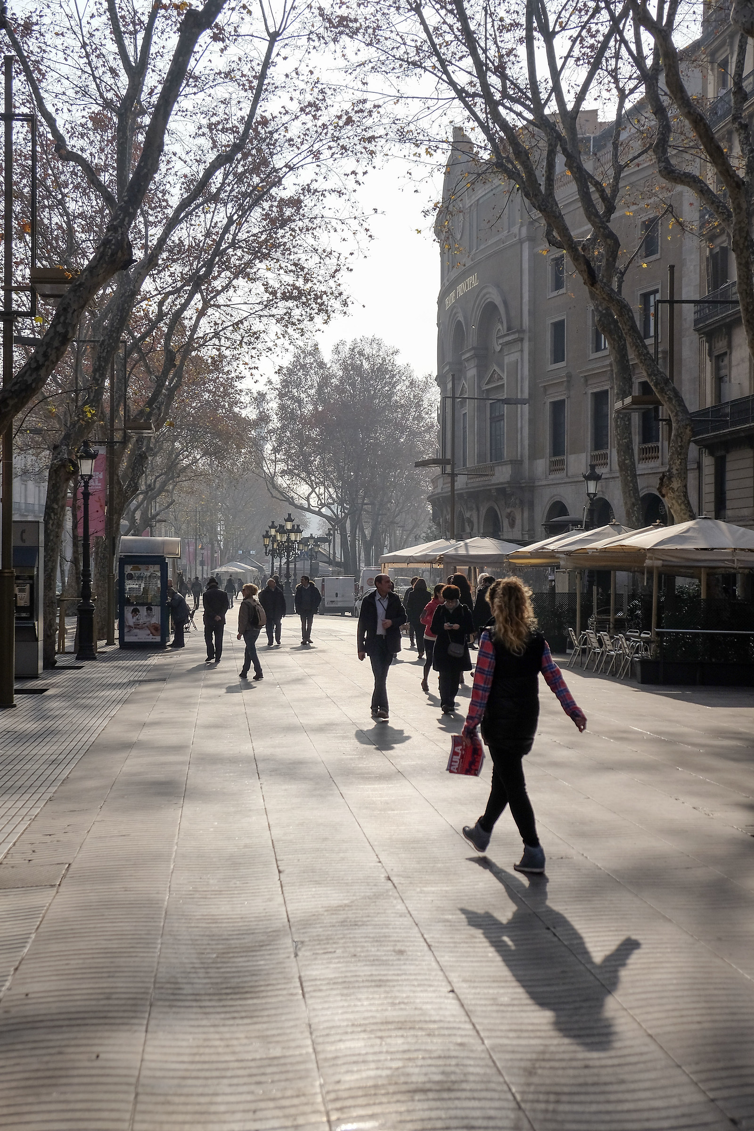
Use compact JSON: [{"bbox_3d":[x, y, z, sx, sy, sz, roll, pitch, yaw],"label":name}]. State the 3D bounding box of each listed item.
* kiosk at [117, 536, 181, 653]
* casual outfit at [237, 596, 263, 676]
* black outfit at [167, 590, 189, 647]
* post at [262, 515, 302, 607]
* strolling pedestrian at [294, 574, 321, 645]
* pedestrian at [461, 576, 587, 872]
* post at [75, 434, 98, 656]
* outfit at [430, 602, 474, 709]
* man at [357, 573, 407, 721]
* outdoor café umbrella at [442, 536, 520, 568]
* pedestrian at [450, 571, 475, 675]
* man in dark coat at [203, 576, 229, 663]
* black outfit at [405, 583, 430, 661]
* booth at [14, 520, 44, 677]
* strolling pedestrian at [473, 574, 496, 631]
[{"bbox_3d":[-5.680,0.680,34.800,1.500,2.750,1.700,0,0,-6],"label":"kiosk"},{"bbox_3d":[-2.140,1.215,23.400,0.450,1.369,0.470,0,-1,31],"label":"casual outfit"},{"bbox_3d":[-5.060,1.350,35.100,0.570,1.480,0.500,0,0,14],"label":"black outfit"},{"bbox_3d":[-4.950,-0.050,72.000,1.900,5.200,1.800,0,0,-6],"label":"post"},{"bbox_3d":[-1.840,1.250,36.900,0.670,1.620,0.420,0,0,-5],"label":"strolling pedestrian"},{"bbox_3d":[0.855,0.910,8.100,0.660,1.690,0.680,0,-1,-25],"label":"pedestrian"},{"bbox_3d":[-6.062,-0.330,28.900,0.480,4.600,0.480,0,0,-7],"label":"post"},{"bbox_3d":[0.951,1.137,17.400,0.560,1.351,0.400,0,0,-1],"label":"outfit"},{"bbox_3d":[0.060,0.975,16.850,0.600,1.740,0.480,0,0,-3],"label":"man"},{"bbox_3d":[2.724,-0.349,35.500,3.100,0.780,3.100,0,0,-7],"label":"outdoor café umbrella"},{"bbox_3d":[1.381,1.017,22.500,0.500,1.770,0.450,0,0,-6],"label":"pedestrian"},{"bbox_3d":[-3.294,1.176,28.300,0.540,1.556,0.400,0,0,-6],"label":"man in dark coat"},{"bbox_3d":[0.880,1.220,29.900,0.560,1.630,0.460,0,0,-7],"label":"black outfit"},{"bbox_3d":[-6.134,0.587,23.950,0.580,2.660,0.650,0,0,-7],"label":"booth"},{"bbox_3d":[1.830,1.050,23.500,0.550,1.760,0.500,0,0,-6],"label":"strolling pedestrian"}]

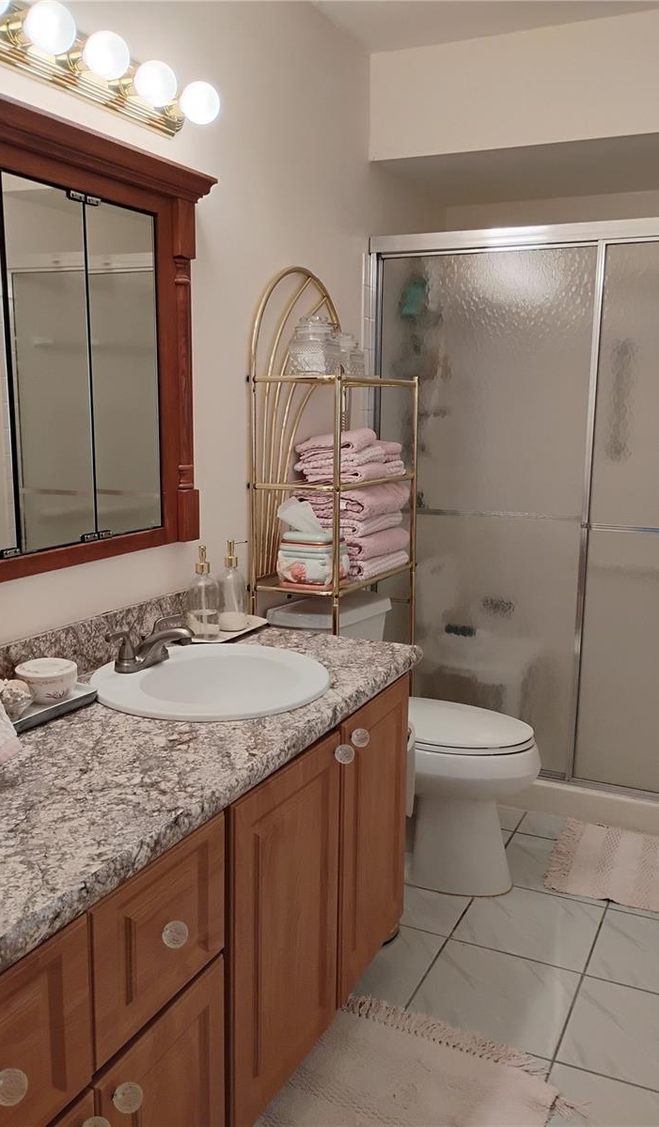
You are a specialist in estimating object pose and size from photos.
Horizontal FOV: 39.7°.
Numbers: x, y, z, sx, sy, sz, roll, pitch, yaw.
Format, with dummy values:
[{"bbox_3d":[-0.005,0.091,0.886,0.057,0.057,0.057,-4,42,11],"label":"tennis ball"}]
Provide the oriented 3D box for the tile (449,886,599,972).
[{"bbox_3d":[0.535,0.952,2.413,0.327,0.010,0.327,5,11,25],"label":"tile"}]

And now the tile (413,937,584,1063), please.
[{"bbox_3d":[0.390,1.004,2.119,0.327,0.010,0.327,5,11,25],"label":"tile"}]

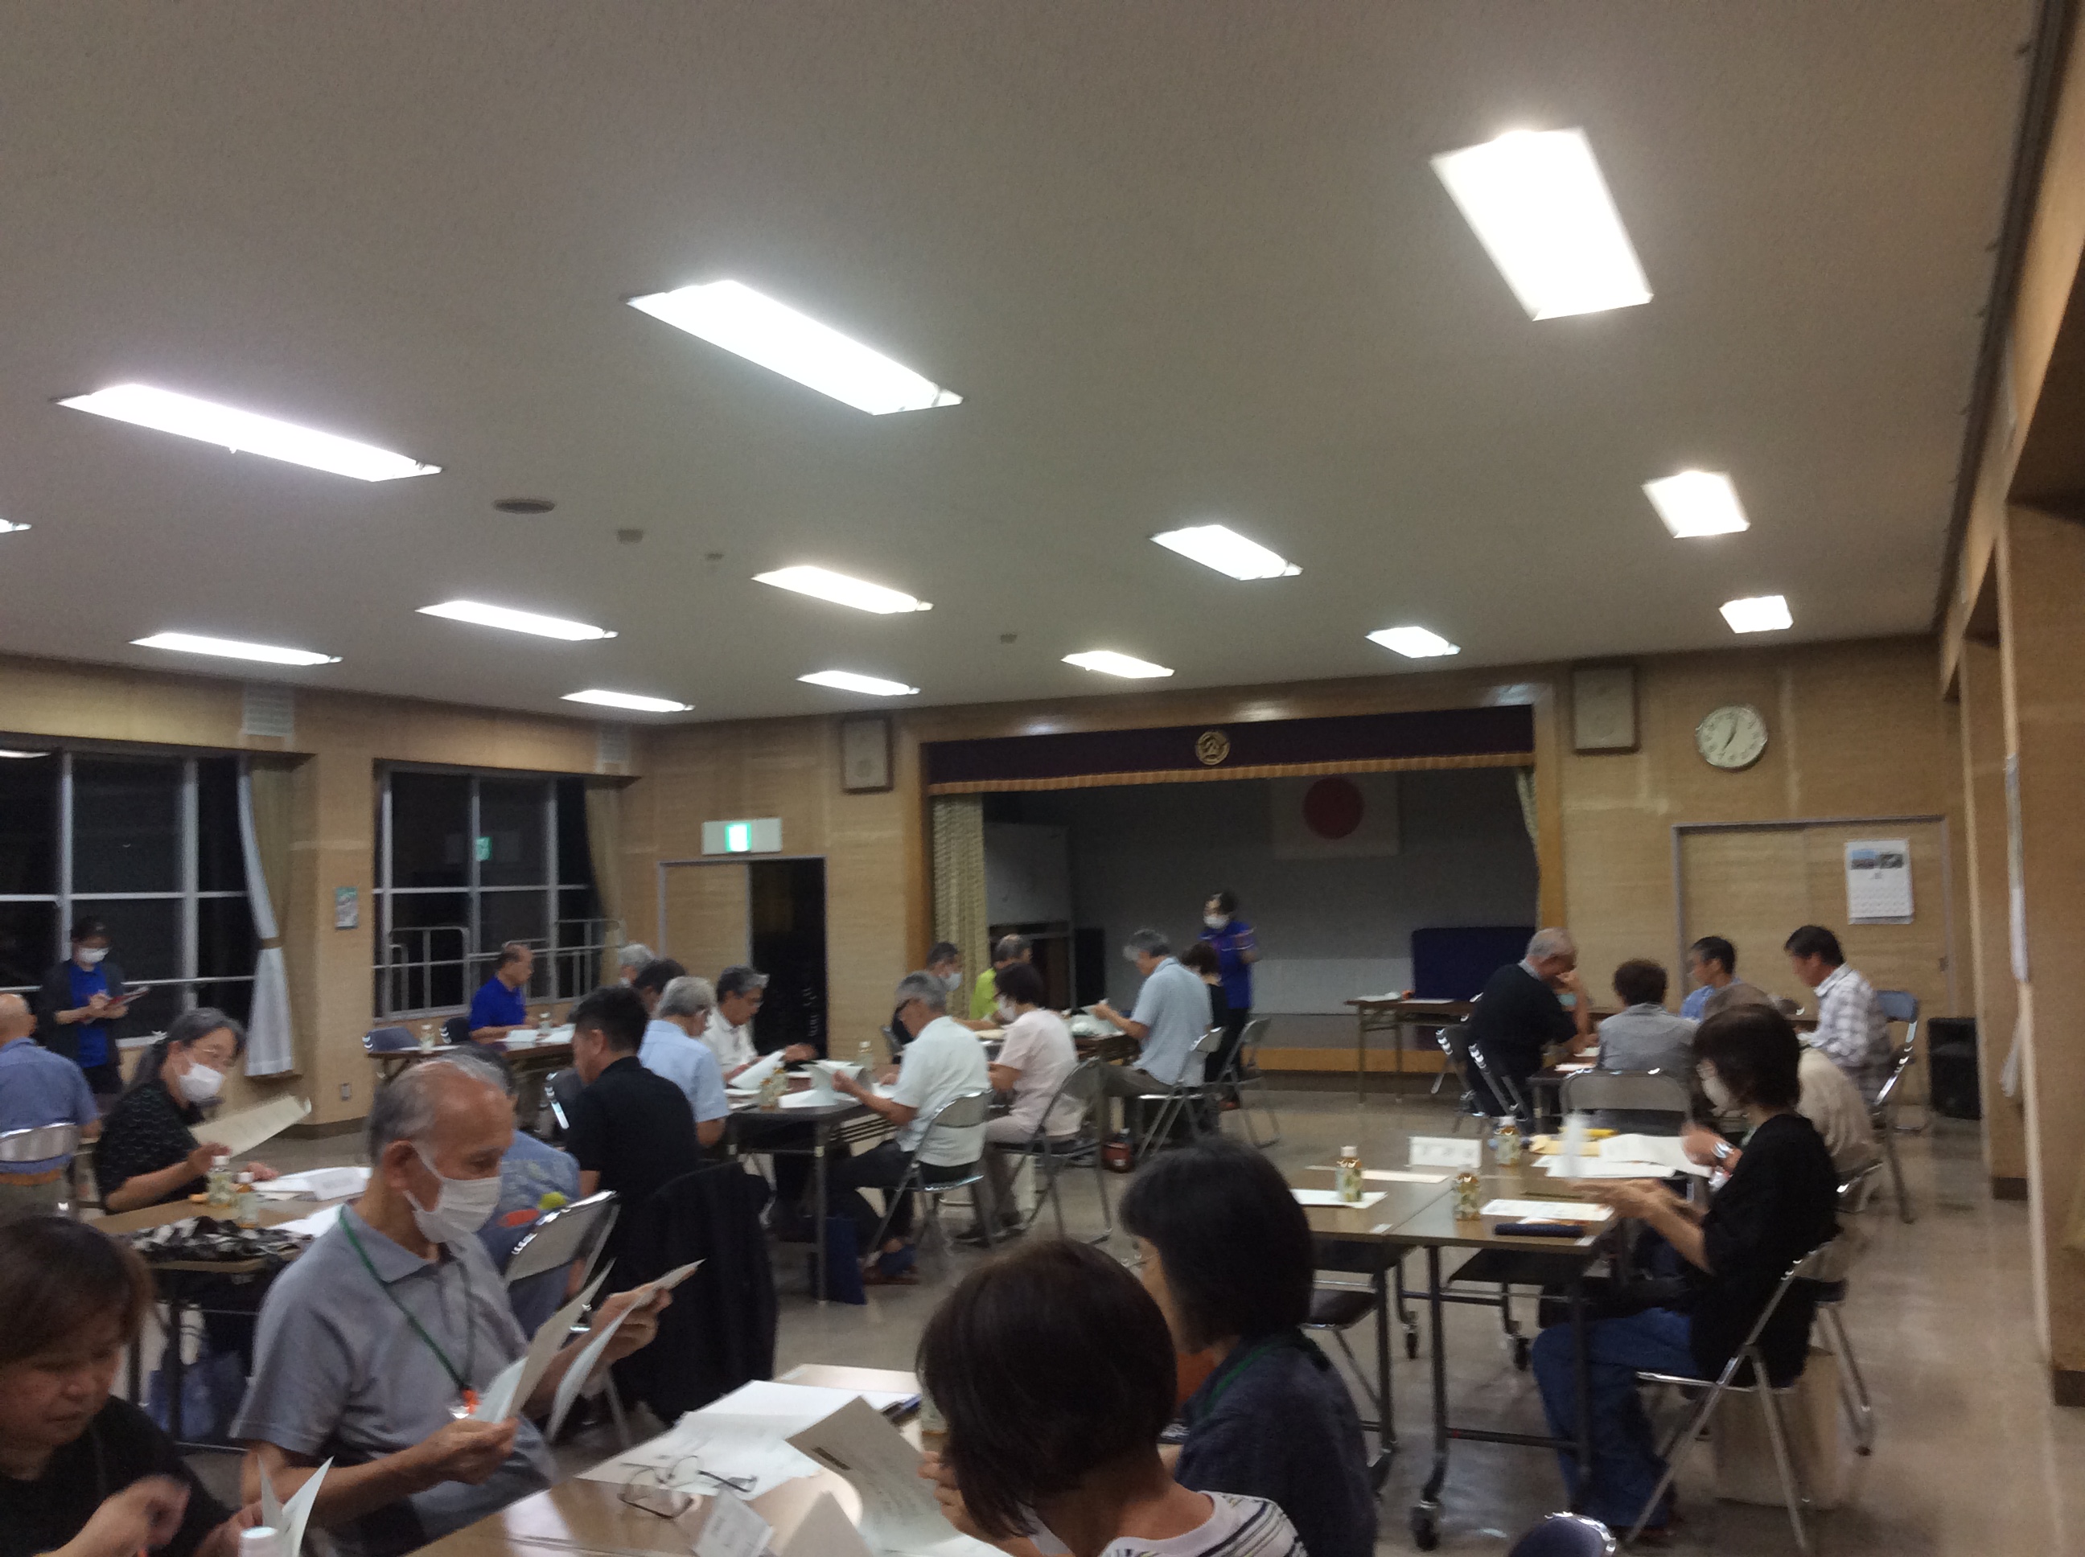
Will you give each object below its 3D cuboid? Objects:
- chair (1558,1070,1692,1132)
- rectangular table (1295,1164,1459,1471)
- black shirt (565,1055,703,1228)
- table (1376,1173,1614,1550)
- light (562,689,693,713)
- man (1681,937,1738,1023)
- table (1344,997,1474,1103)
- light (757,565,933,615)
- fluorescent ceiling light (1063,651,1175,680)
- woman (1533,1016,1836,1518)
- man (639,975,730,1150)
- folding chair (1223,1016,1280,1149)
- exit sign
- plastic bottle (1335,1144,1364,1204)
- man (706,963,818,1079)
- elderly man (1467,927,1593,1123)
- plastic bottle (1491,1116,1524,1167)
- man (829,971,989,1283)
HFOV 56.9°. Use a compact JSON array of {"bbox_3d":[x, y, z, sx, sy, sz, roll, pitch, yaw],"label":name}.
[{"bbox_3d":[2.291,1.499,7.418,0.460,0.760,0.500,-3,-4,24],"label":"chair"},{"bbox_3d":[0.913,1.410,5.153,0.450,0.700,1.800,-3,-4,24],"label":"rectangular table"},{"bbox_3d":[-1.174,1.098,5.518,0.300,0.590,0.460,-4,-4,39],"label":"black shirt"},{"bbox_3d":[1.363,1.423,5.106,0.450,0.700,1.800,-3,-4,24],"label":"table"},{"bbox_3d":[-3.117,-0.572,14.545,0.310,0.090,1.250,-3,-4,24],"label":"light"},{"bbox_3d":[3.332,1.390,9.896,0.720,1.170,0.490,-3,-4,24],"label":"man"},{"bbox_3d":[2.756,1.780,12.277,0.450,0.700,1.800,1,-4,-40],"label":"table"},{"bbox_3d":[-0.959,-0.923,9.498,0.310,0.090,1.250,-3,-4,24],"label":"light"},{"bbox_3d":[0.534,-0.760,12.936,0.310,0.090,1.250,-3,-4,24],"label":"fluorescent ceiling light"},{"bbox_3d":[1.456,1.111,4.381,0.680,1.180,0.460,-3,-4,24],"label":"woman"},{"bbox_3d":[-1.319,1.340,7.166,0.490,1.230,0.720,-4,-4,38],"label":"man"},{"bbox_3d":[1.129,1.771,11.287,0.470,0.750,0.450,-3,-4,22],"label":"folding chair"},{"bbox_3d":[-2.447,0.482,15.793,0.767,0.273,0.070,-3,-4,24],"label":"exit sign"},{"bbox_3d":[0.756,0.972,4.739,0.065,0.134,0.065,-3,-4,24],"label":"plastic bottle"},{"bbox_3d":[-1.180,1.400,8.251,0.740,1.190,0.500,-3,-4,26],"label":"man"},{"bbox_3d":[2.366,1.347,9.120,0.750,1.260,0.500,-2,-4,17],"label":"elderly man"},{"bbox_3d":[1.273,0.991,5.281,0.065,0.134,0.065,-3,-4,24],"label":"plastic bottle"},{"bbox_3d":[-0.517,1.361,7.599,0.770,1.200,0.480,-3,-4,30],"label":"man"}]

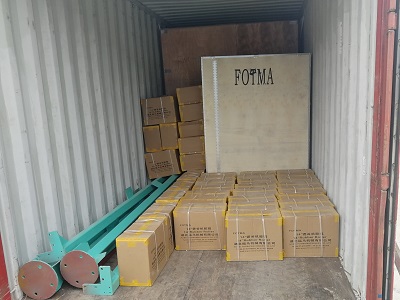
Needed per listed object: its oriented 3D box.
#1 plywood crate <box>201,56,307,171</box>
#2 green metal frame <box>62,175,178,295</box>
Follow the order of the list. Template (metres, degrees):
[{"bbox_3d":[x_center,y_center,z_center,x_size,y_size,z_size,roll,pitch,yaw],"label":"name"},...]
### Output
[{"bbox_3d":[0.782,-0.354,4.573,1.371,1.871,0.900,-2,9,4],"label":"plywood crate"},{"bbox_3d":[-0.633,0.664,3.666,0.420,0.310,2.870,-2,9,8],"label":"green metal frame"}]

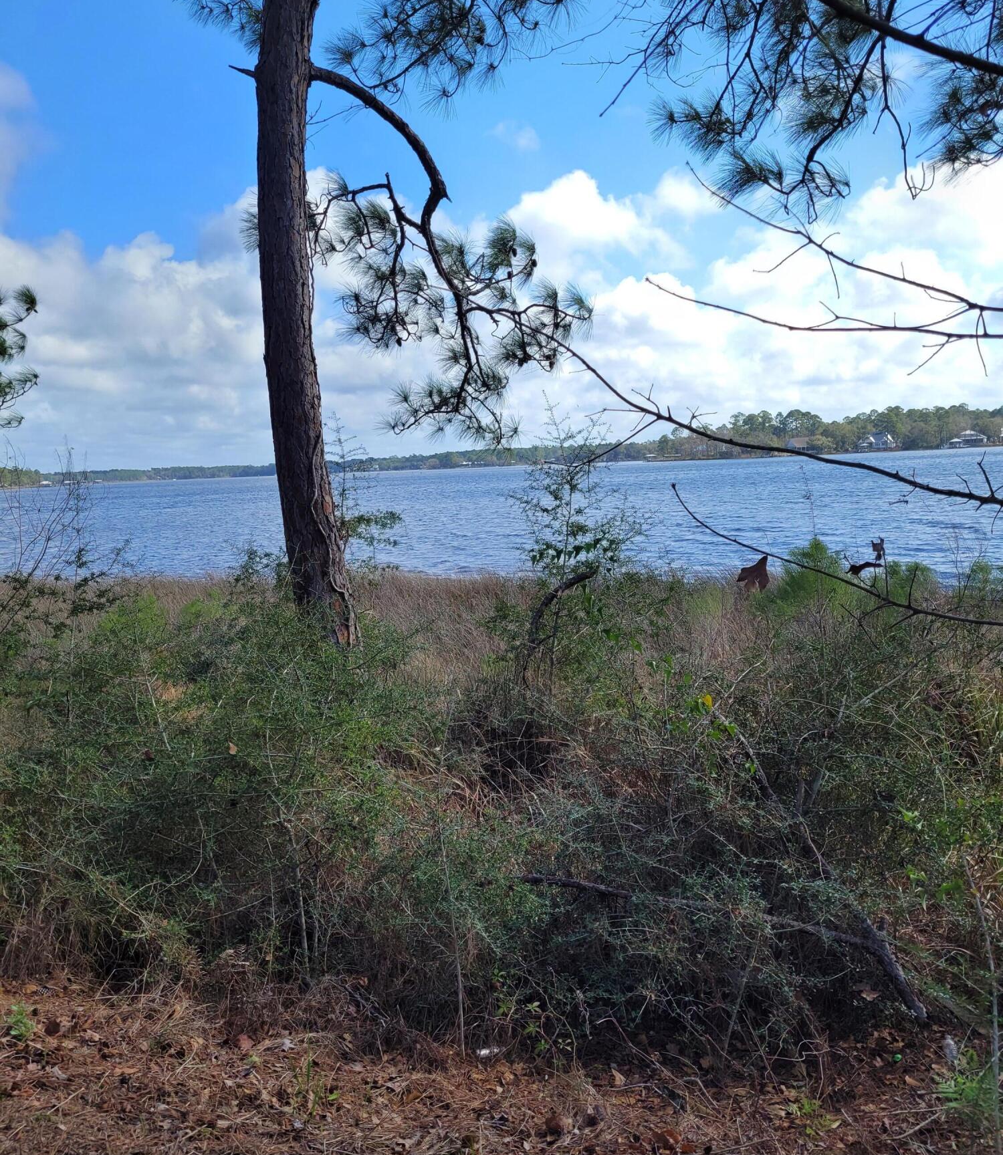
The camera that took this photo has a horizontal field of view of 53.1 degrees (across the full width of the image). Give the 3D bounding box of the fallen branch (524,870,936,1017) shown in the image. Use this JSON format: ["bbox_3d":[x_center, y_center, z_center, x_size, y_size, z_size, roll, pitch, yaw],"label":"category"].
[{"bbox_3d":[0.722,1.206,3.392,1.340,0.386,0.221,0,7,17],"label":"fallen branch"}]

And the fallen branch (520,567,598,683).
[{"bbox_3d":[0.300,0.246,5.200,0.410,0.600,0.200,-2,6,0],"label":"fallen branch"}]

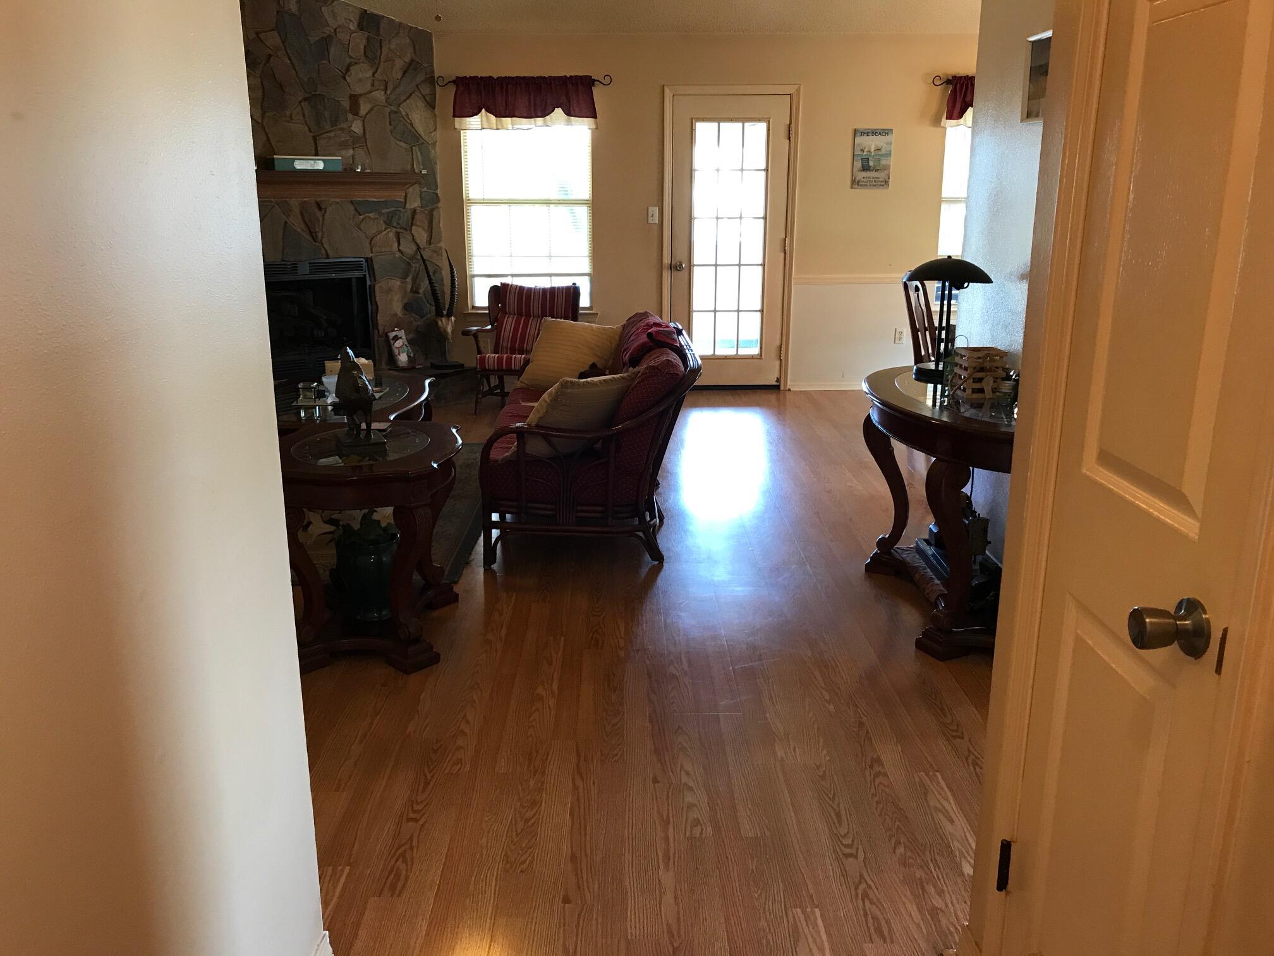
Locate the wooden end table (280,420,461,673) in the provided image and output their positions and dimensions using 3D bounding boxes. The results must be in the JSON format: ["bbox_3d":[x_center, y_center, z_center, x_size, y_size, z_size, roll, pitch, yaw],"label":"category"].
[{"bbox_3d":[-0.881,0.194,3.349,0.640,0.610,0.840,0,15,-1],"label":"wooden end table"}]

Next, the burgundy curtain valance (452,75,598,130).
[{"bbox_3d":[-0.763,-2.584,7.083,0.985,0.345,0.100,0,15,-1],"label":"burgundy curtain valance"}]

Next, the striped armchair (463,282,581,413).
[{"bbox_3d":[-0.748,-0.899,7.018,0.670,0.820,0.750,3,15,9],"label":"striped armchair"}]

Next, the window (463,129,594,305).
[{"bbox_3d":[-0.780,-1.924,7.364,0.910,1.400,0.120,0,15,-1],"label":"window"}]

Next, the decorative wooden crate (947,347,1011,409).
[{"bbox_3d":[1.145,-0.349,3.426,0.145,0.150,0.150,0,15,-1],"label":"decorative wooden crate"}]

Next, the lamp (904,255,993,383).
[{"bbox_3d":[1.118,-0.588,3.760,0.316,0.437,0.316,0,15,-1],"label":"lamp"}]

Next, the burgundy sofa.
[{"bbox_3d":[-0.183,-0.274,4.656,0.840,0.840,1.650,0,15,-1],"label":"burgundy sofa"}]

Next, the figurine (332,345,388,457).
[{"bbox_3d":[-0.876,-0.252,3.225,0.130,0.316,0.170,-9,17,-30],"label":"figurine"}]

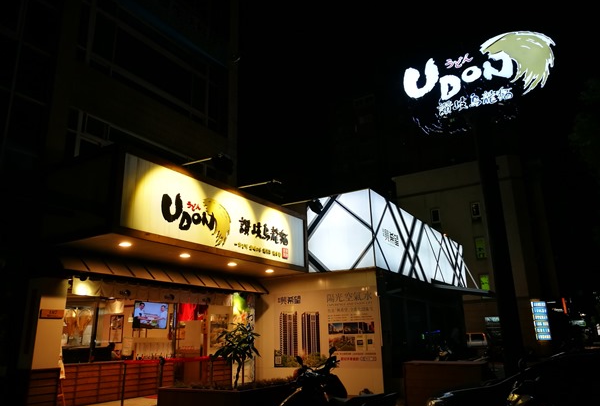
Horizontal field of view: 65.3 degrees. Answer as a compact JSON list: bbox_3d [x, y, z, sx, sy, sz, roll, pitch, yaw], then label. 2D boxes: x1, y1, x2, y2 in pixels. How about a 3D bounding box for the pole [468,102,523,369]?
[{"bbox_3d":[4.171,0.930,9.814,0.390,6.400,0.390,-11,-19,30],"label":"pole"}]

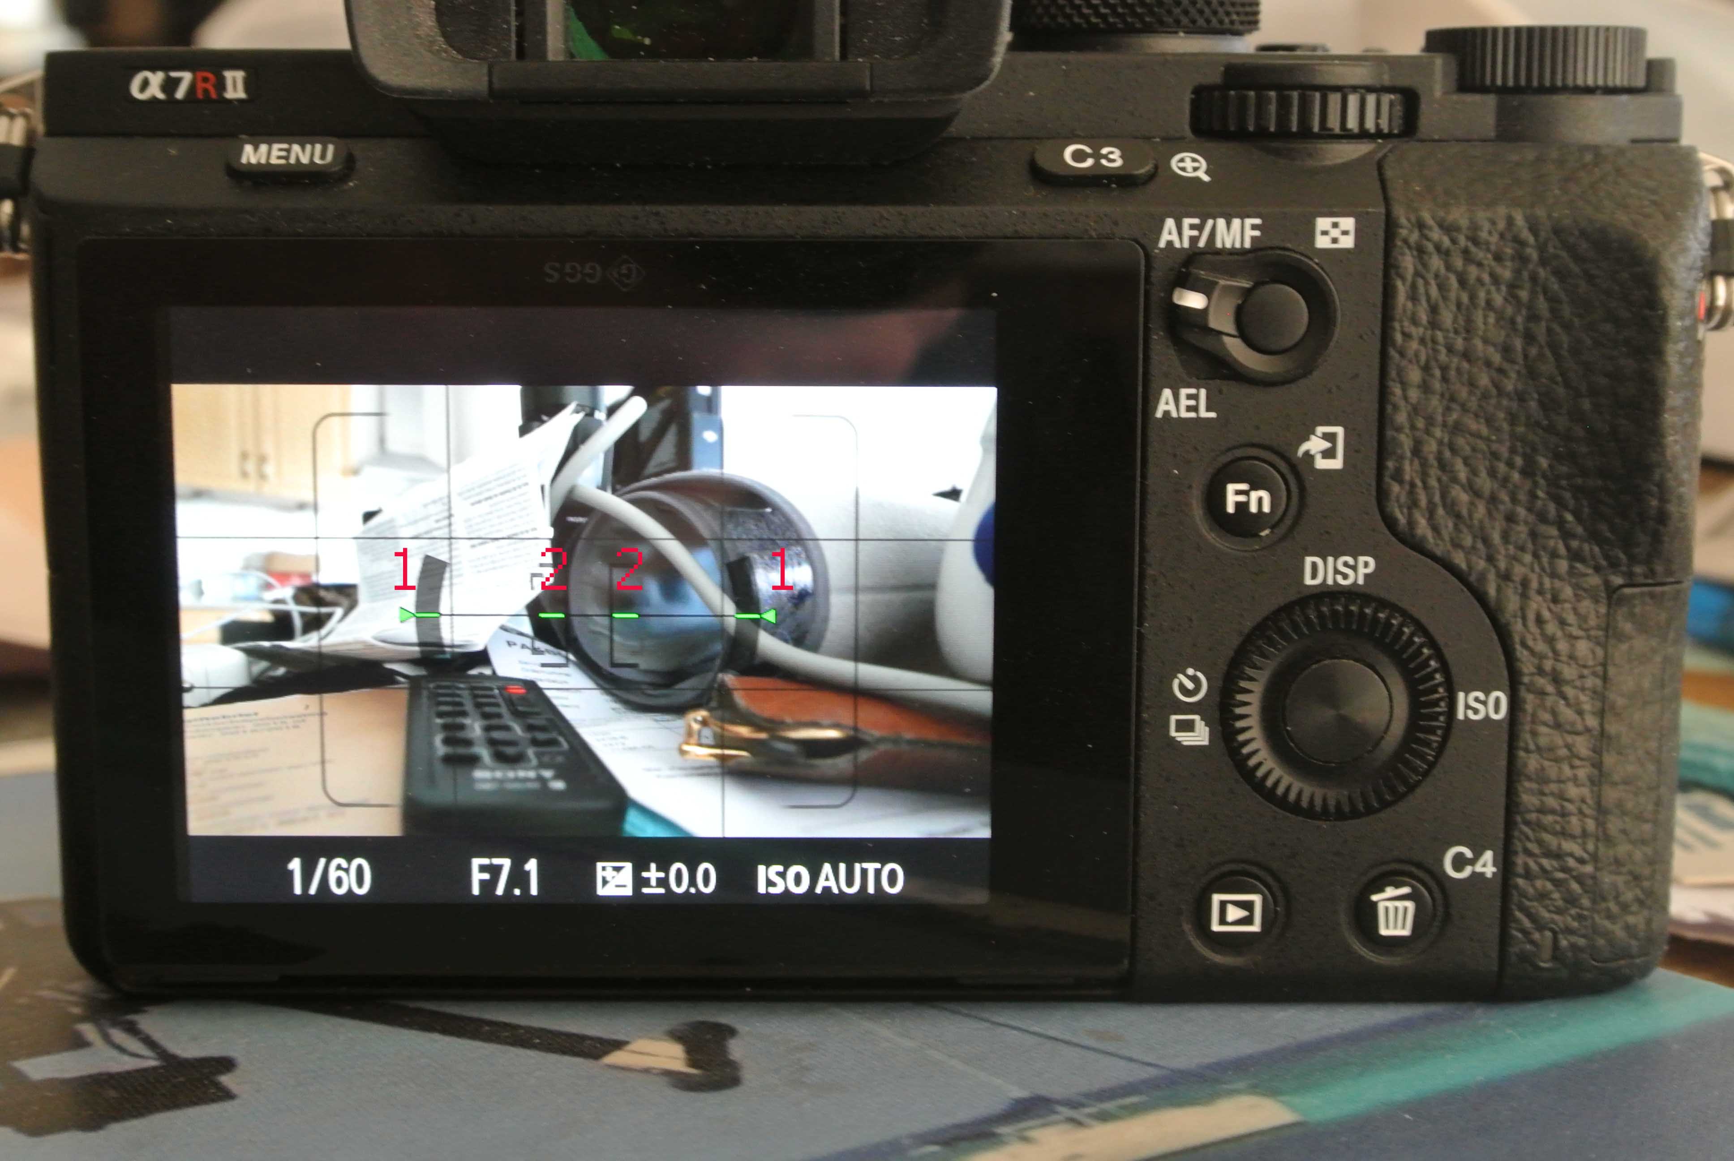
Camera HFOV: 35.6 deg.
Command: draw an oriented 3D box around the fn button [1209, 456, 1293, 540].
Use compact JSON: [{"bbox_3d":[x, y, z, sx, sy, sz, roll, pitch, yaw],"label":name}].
[{"bbox_3d":[0.029,-0.006,0.202,0.006,0.006,0.002,0,9,-1],"label":"fn button"}]

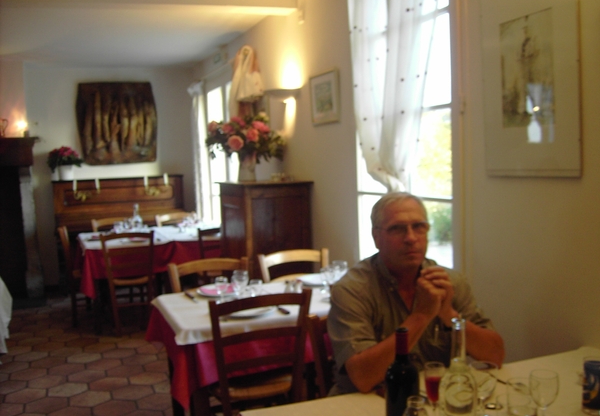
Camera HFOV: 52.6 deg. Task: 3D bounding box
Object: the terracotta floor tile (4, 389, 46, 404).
[{"bbox_3d":[-1.698,1.176,3.760,0.240,0.020,0.285,-3,4,-22],"label":"terracotta floor tile"}]

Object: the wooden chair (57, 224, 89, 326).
[{"bbox_3d":[-1.964,0.610,5.633,0.470,0.880,0.440,-3,4,-22],"label":"wooden chair"}]

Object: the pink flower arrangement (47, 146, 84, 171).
[{"bbox_3d":[-2.657,-0.556,6.888,0.410,0.300,0.380,-4,5,-20],"label":"pink flower arrangement"}]

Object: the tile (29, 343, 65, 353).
[{"bbox_3d":[-2.000,1.113,4.842,0.249,0.015,0.288,-3,4,-22],"label":"tile"}]

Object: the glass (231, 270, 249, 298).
[{"bbox_3d":[-0.312,0.382,3.072,0.078,0.130,0.078,-3,4,-22],"label":"glass"}]

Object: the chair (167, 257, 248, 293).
[{"bbox_3d":[-0.381,0.739,3.141,0.450,0.880,0.470,-3,4,-27],"label":"chair"}]

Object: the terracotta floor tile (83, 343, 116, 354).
[{"bbox_3d":[-1.611,1.134,4.896,0.246,0.015,0.284,-3,5,-22],"label":"terracotta floor tile"}]

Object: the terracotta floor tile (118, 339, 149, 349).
[{"bbox_3d":[-1.332,1.081,4.834,0.245,0.020,0.280,-4,5,-22],"label":"terracotta floor tile"}]

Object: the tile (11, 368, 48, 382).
[{"bbox_3d":[-1.922,1.188,4.297,0.246,0.015,0.284,-3,5,-22],"label":"tile"}]

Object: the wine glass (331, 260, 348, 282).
[{"bbox_3d":[0.206,0.345,3.088,0.080,0.150,0.080,-3,4,-22],"label":"wine glass"}]

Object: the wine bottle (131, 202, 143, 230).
[{"bbox_3d":[-1.759,0.100,6.500,0.092,0.286,0.092,-3,4,-22],"label":"wine bottle"}]

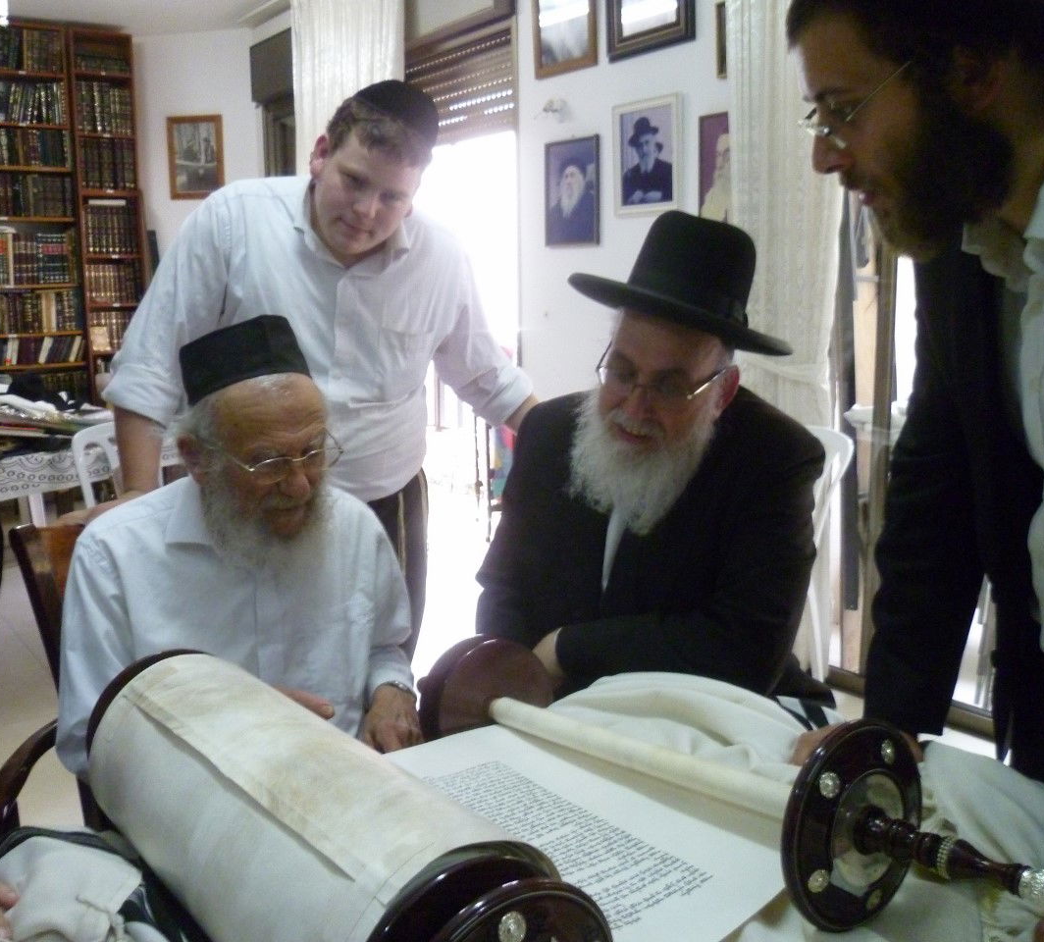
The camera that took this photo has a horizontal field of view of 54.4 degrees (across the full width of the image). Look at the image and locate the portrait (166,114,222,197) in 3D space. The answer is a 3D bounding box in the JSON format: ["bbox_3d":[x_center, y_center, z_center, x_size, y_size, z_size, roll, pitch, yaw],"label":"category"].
[{"bbox_3d":[-1.672,-1.605,5.200,0.325,0.405,0.025,3,11,16],"label":"portrait"}]

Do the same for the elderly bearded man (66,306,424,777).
[{"bbox_3d":[-0.310,0.424,1.216,0.540,1.230,0.760,-4,11,-20],"label":"elderly bearded man"}]

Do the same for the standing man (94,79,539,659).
[{"bbox_3d":[-0.310,0.167,1.707,0.680,1.560,0.500,-2,10,-8],"label":"standing man"}]

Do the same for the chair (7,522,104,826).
[{"bbox_3d":[-0.430,0.555,1.392,0.580,0.910,0.580,-2,11,-13],"label":"chair"}]

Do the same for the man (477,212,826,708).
[{"bbox_3d":[0.165,0.321,1.420,0.560,1.360,0.780,2,11,13],"label":"man"}]

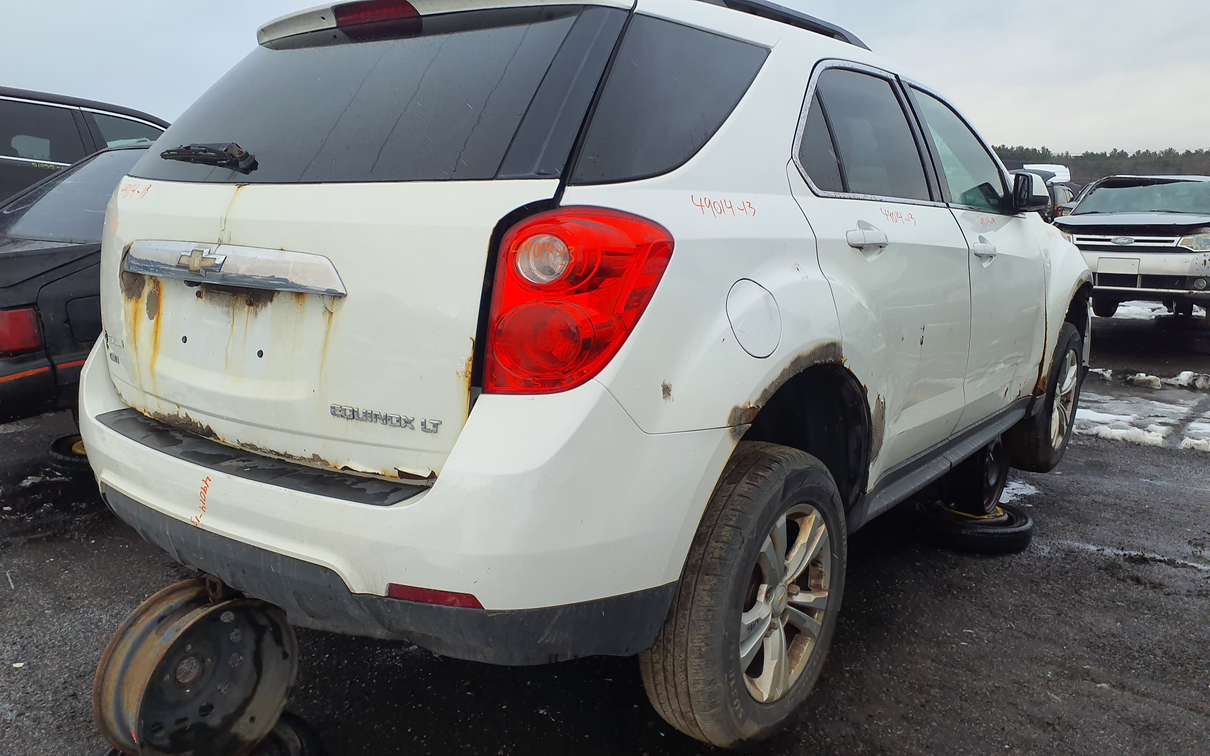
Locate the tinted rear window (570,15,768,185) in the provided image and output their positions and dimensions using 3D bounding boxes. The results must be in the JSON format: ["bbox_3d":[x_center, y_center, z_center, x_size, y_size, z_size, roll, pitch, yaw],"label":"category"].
[{"bbox_3d":[0.169,-0.543,1.764,0.090,0.340,0.784,-13,-1,43],"label":"tinted rear window"}]

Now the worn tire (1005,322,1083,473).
[{"bbox_3d":[2.142,0.092,4.354,0.230,0.720,0.720,9,14,38],"label":"worn tire"}]

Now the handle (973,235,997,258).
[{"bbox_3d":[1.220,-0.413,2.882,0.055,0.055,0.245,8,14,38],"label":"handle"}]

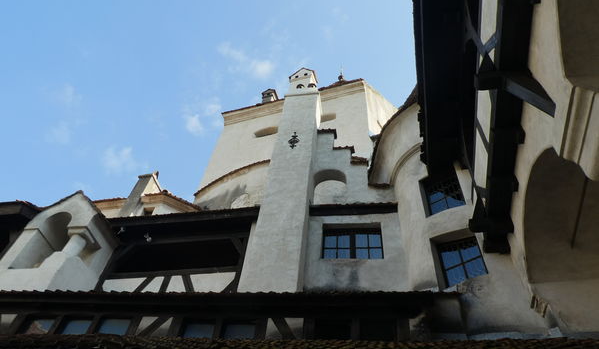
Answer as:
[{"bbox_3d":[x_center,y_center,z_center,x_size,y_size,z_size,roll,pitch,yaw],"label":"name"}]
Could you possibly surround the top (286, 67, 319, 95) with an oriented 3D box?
[{"bbox_3d":[0.120,-2.785,13.707,0.883,2.056,0.650,-8,-54,12],"label":"top"}]

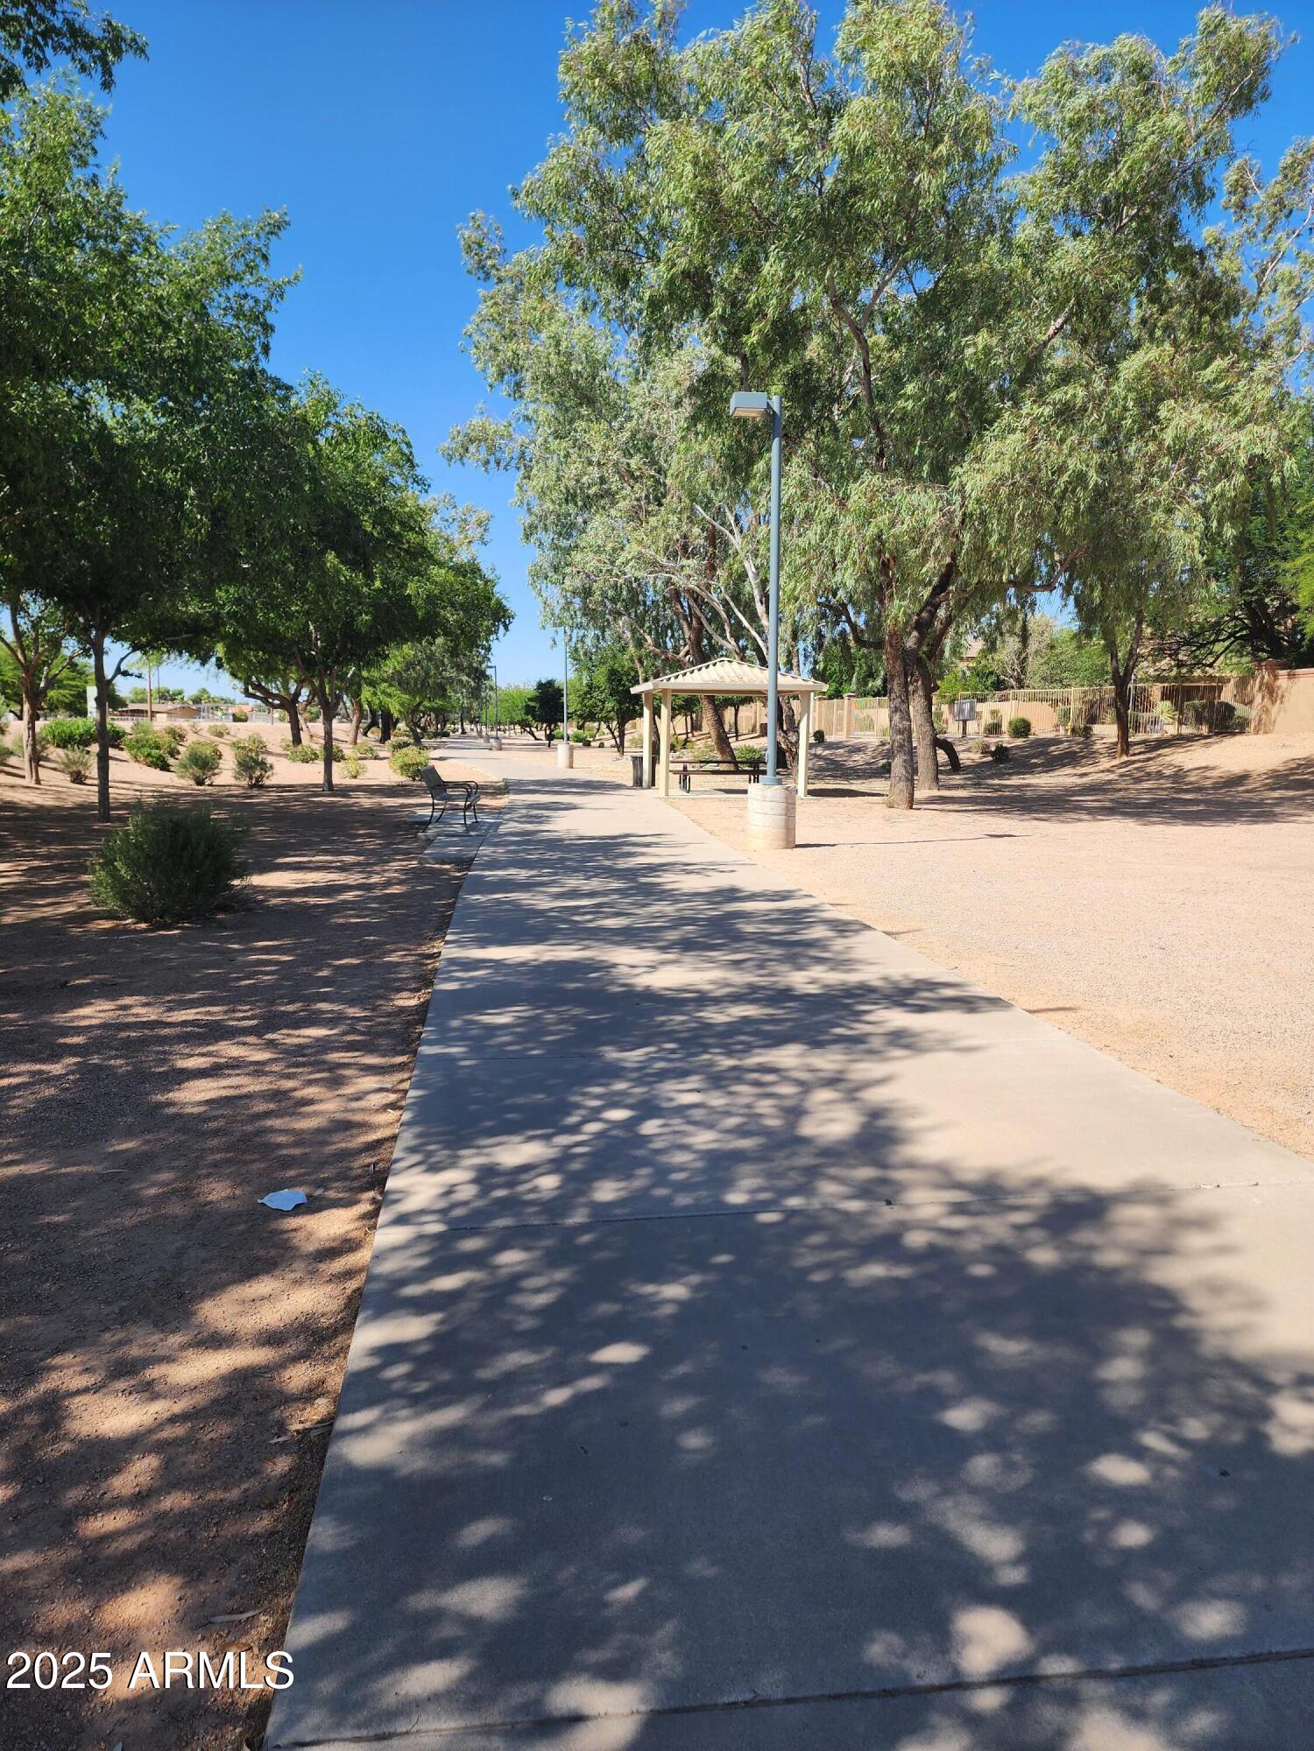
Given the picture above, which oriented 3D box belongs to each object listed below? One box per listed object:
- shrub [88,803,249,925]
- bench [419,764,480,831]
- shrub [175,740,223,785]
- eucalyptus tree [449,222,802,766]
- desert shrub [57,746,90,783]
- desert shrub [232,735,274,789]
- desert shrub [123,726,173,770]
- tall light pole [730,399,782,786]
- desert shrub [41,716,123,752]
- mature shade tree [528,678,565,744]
[{"bbox_3d":[-3.982,-0.102,9.413,1.193,0.958,1.193,-3,8,-23],"label":"shrub"},{"bbox_3d":[-3.079,-1.152,17.331,0.680,0.880,1.600,-1,7,-5],"label":"bench"},{"bbox_3d":[-11.600,-2.831,29.378,1.172,1.135,1.172,-3,8,-21],"label":"shrub"},{"bbox_3d":[-0.948,-11.513,35.831,10.869,15.777,10.200,0,7,0],"label":"eucalyptus tree"},{"bbox_3d":[-14.730,-2.789,29.384,0.789,0.912,0.789,-4,8,-26],"label":"desert shrub"},{"bbox_3d":[-10.010,-2.815,28.776,1.024,1.297,1.024,-3,8,-19],"label":"desert shrub"},{"bbox_3d":[-14.386,-3.567,32.813,1.376,1.228,1.376,-3,8,-23],"label":"desert shrub"},{"bbox_3d":[1.198,-3.451,14.171,0.614,4.696,0.360,-1,7,-5],"label":"tall light pole"},{"bbox_3d":[-17.948,-4.408,36.234,2.524,1.057,2.019,-4,8,-26],"label":"desert shrub"},{"bbox_3d":[-7.291,-10.662,76.263,2.439,4.529,2.439,-1,7,-5],"label":"mature shade tree"}]

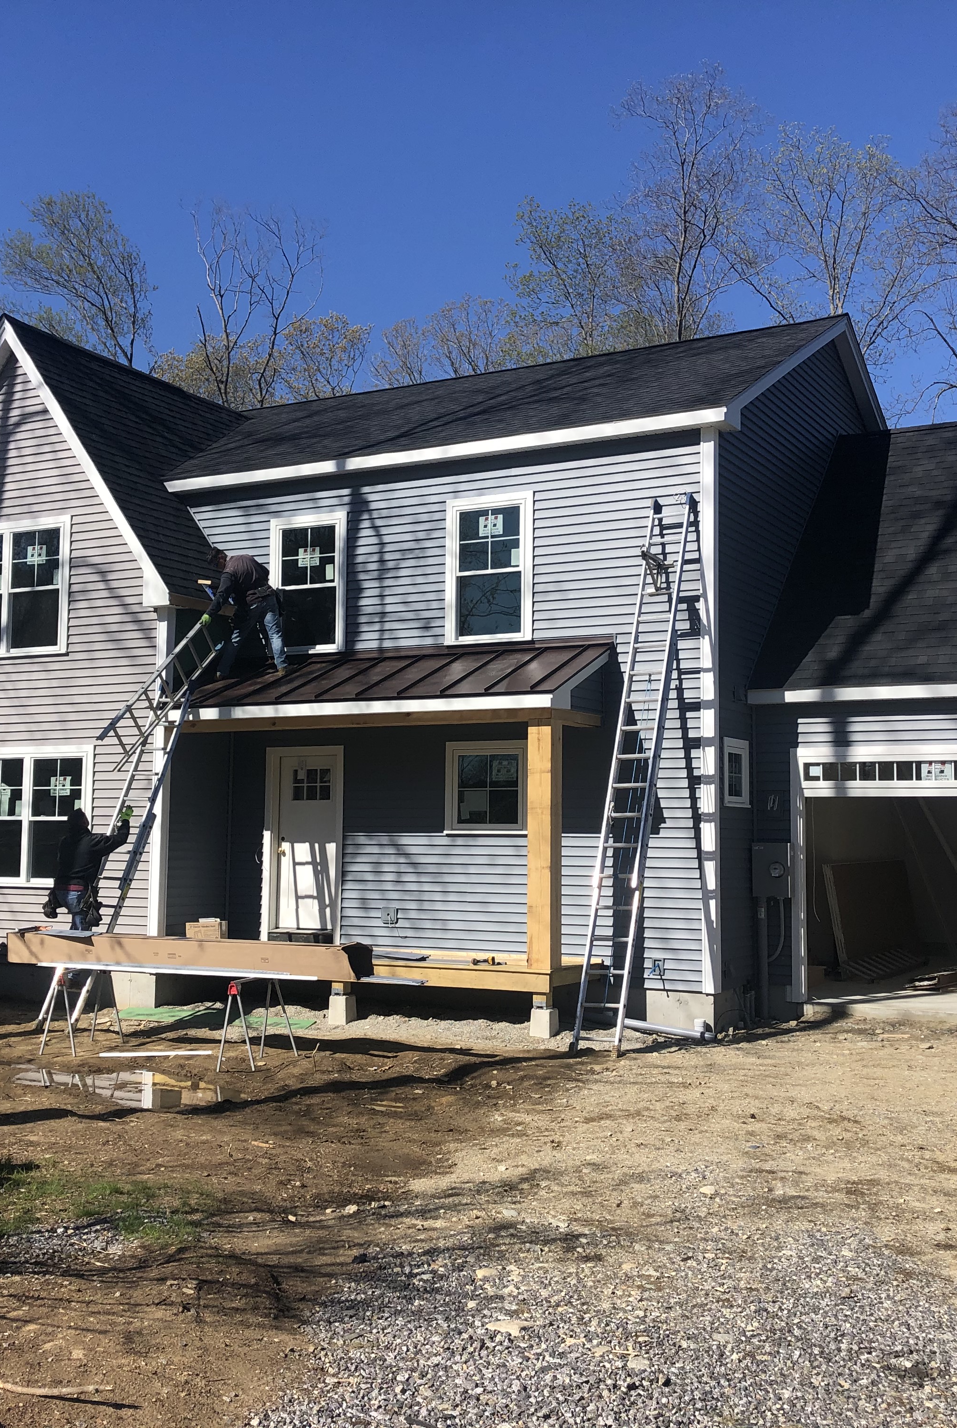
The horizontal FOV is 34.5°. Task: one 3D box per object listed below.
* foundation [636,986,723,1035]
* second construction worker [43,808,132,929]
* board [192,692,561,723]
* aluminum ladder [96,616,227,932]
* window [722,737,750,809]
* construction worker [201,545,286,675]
[{"bbox_3d":[2.091,2.989,15.587,0.800,0.360,0.250,-2,-6,29],"label":"foundation"},{"bbox_3d":[-3.995,1.869,15.621,0.650,1.840,0.620,-4,-7,41],"label":"second construction worker"},{"bbox_3d":[-1.357,-0.058,15.970,4.790,0.130,0.060,-2,-6,29],"label":"board"},{"bbox_3d":[-3.735,1.362,16.098,0.460,4.200,0.200,-2,-30,28],"label":"aluminum ladder"},{"bbox_3d":[2.665,0.618,15.966,0.100,0.710,0.800,-2,-6,29],"label":"window"},{"bbox_3d":[-2.668,-1.159,17.651,0.950,1.500,0.600,0,-5,12],"label":"construction worker"}]

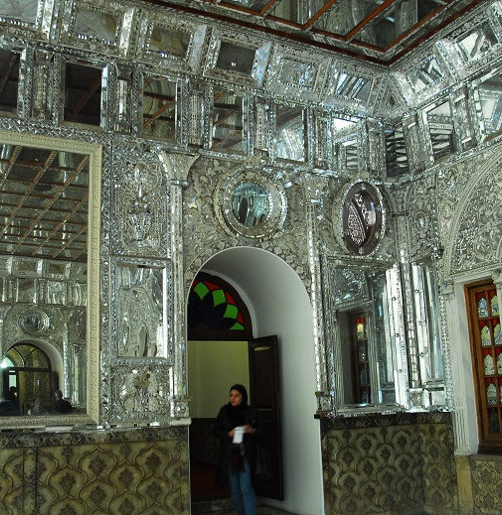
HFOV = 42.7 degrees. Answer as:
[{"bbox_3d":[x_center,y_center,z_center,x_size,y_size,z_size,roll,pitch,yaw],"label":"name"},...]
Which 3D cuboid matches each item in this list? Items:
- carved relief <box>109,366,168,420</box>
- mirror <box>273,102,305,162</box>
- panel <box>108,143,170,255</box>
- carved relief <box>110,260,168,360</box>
[{"bbox_3d":[-1.180,1.464,6.917,0.674,0.574,0.080,4,-14,-27],"label":"carved relief"},{"bbox_3d":[0.525,-1.658,8.502,0.481,0.801,0.050,4,-14,-27],"label":"mirror"},{"bbox_3d":[-1.275,-0.645,7.374,0.706,1.312,0.070,4,-14,-27],"label":"panel"},{"bbox_3d":[-1.218,0.593,7.106,0.681,1.146,0.080,4,-14,-27],"label":"carved relief"}]

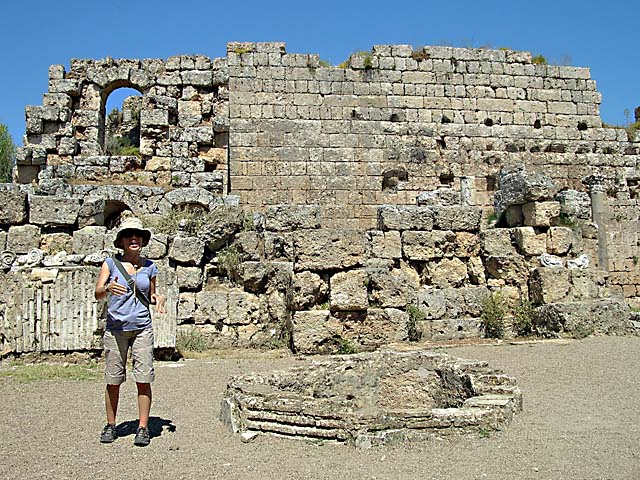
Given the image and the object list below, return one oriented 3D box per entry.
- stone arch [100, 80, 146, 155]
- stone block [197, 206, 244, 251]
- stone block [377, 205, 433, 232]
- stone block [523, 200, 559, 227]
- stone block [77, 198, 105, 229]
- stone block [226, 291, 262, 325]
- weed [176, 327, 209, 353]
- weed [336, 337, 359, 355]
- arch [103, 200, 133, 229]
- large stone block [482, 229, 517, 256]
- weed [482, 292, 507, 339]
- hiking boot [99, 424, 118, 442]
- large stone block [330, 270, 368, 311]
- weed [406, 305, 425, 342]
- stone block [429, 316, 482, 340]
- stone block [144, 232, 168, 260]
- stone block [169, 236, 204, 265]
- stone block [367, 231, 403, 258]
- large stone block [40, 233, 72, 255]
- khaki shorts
[{"bbox_3d":[-4.110,-2.570,13.850,0.899,1.472,0.700,0,0,-8],"label":"stone arch"},{"bbox_3d":[-1.398,-0.162,9.350,0.662,0.607,0.500,0,0,-8],"label":"stone block"},{"bbox_3d":[1.187,-0.309,9.350,0.730,0.360,0.450,0,2,-10],"label":"stone block"},{"bbox_3d":[3.340,-0.396,10.050,0.406,0.376,0.400,0,0,-9],"label":"stone block"},{"bbox_3d":[-3.174,-0.357,9.295,0.351,0.396,0.400,-1,1,-13],"label":"stone block"},{"bbox_3d":[-1.061,0.920,9.288,0.488,0.455,0.420,0,0,-9],"label":"stone block"},{"bbox_3d":[-1.599,1.254,8.350,0.380,0.310,0.280,0,2,-10],"label":"weed"},{"bbox_3d":[0.318,1.312,8.387,0.283,0.224,0.220,-1,1,-13],"label":"weed"},{"bbox_3d":[-2.880,-0.361,9.620,0.434,0.424,0.450,-1,1,-13],"label":"arch"},{"bbox_3d":[2.556,0.035,9.838,0.541,0.403,0.420,0,0,-9],"label":"large stone block"},{"bbox_3d":[2.534,1.088,9.720,0.378,0.697,0.340,0,0,-8],"label":"weed"},{"bbox_3d":[-1.625,1.465,5.120,0.105,0.105,0.270,0,0,-7],"label":"hiking boot"},{"bbox_3d":[0.361,0.674,9.137,0.514,0.528,0.480,0,0,-9],"label":"large stone block"},{"bbox_3d":[1.349,1.178,9.400,0.257,0.529,0.220,0,0,-9],"label":"weed"},{"bbox_3d":[1.855,1.237,9.250,0.750,0.270,0.400,0,2,-10],"label":"stone block"},{"bbox_3d":[-2.095,0.082,8.400,0.350,0.310,0.380,0,2,-10],"label":"stone block"},{"bbox_3d":[-1.695,0.133,8.450,0.430,0.330,0.420,0,2,-10],"label":"stone block"},{"bbox_3d":[0.872,0.054,9.450,0.475,0.379,0.450,0,1,-11],"label":"stone block"},{"bbox_3d":[-3.452,0.044,8.838,0.392,0.285,0.400,0,0,-9],"label":"large stone block"},{"bbox_3d":[-1.475,0.883,5.150,0.380,0.440,0.270,0,1,-11],"label":"khaki shorts"}]

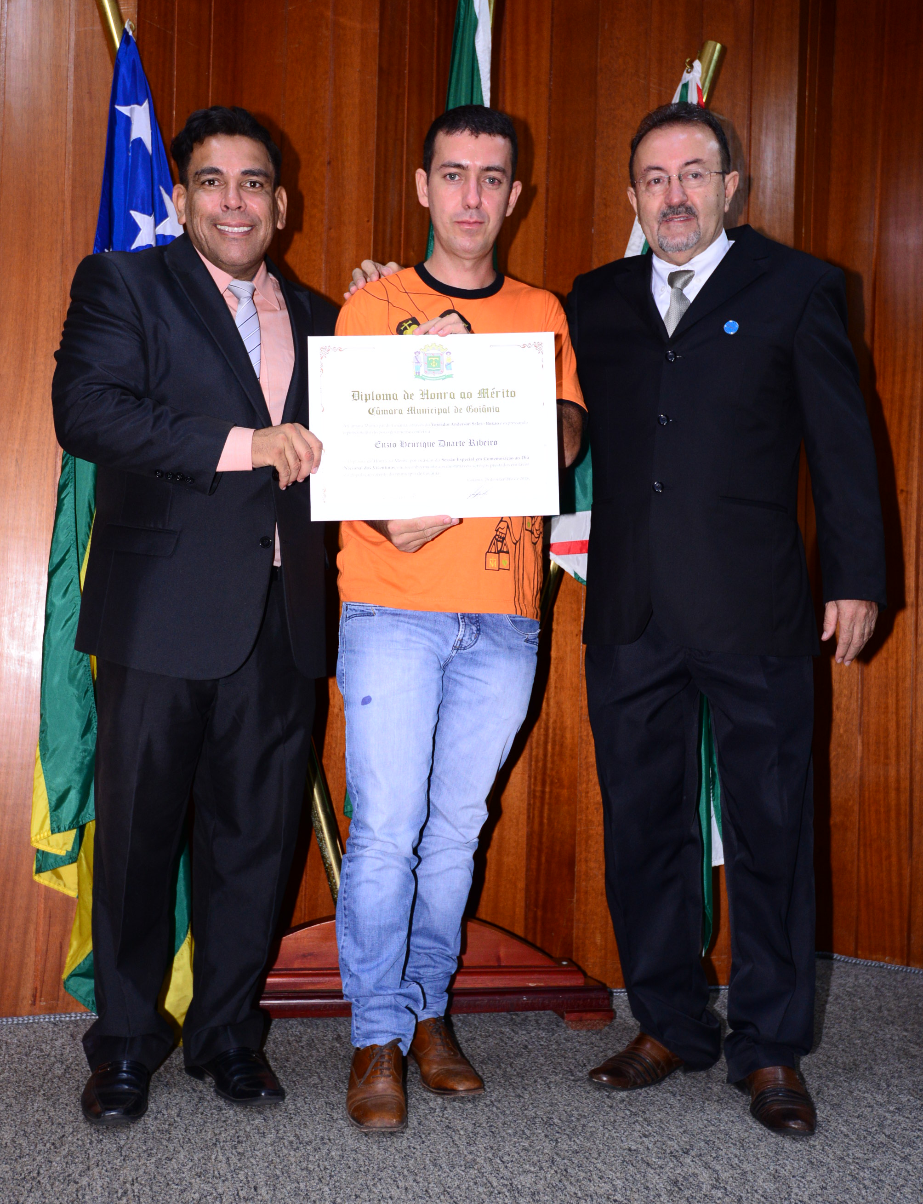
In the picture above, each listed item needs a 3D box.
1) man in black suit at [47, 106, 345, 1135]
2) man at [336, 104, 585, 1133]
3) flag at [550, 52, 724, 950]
[{"bbox_3d":[-0.463,-0.006,2.335,0.510,1.686,0.420,1,0,-22],"label":"man in black suit"},{"bbox_3d":[-0.009,-0.013,2.355,0.470,1.724,0.440,1,0,-7],"label":"man"},{"bbox_3d":[0.379,-0.204,2.800,0.380,1.860,0.220,2,0,-6],"label":"flag"}]

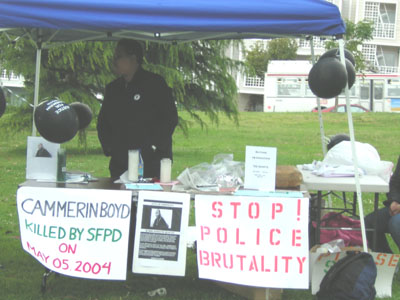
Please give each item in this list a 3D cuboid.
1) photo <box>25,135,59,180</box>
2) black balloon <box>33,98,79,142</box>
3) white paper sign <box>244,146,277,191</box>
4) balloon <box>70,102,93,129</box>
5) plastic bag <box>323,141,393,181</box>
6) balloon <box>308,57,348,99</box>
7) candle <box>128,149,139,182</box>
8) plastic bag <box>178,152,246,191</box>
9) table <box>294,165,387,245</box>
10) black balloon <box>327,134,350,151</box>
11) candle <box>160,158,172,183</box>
[{"bbox_3d":[-1.027,0.059,7.050,0.216,0.285,0.040,2,-1,10],"label":"photo"},{"bbox_3d":[-0.918,-0.188,6.900,0.285,0.295,0.285,2,5,0],"label":"black balloon"},{"bbox_3d":[0.395,0.120,6.970,0.216,0.280,0.020,4,1,22],"label":"white paper sign"},{"bbox_3d":[-0.831,-0.229,7.350,0.190,0.200,0.190,2,5,0],"label":"balloon"},{"bbox_3d":[1.209,0.073,8.250,0.500,0.260,0.380,2,4,5],"label":"plastic bag"},{"bbox_3d":[0.873,-0.489,7.300,0.268,0.278,0.268,2,4,5],"label":"balloon"},{"bbox_3d":[-0.441,0.106,7.150,0.068,0.208,0.068,2,5,0],"label":"candle"},{"bbox_3d":[0.069,0.142,7.100,0.430,0.220,0.300,2,4,5],"label":"plastic bag"},{"bbox_3d":[1.059,0.557,8.330,0.640,0.740,1.420,2,5,1],"label":"table"},{"bbox_3d":[1.242,0.000,9.400,0.260,0.270,0.260,2,4,5],"label":"black balloon"},{"bbox_3d":[-0.225,0.140,7.220,0.075,0.155,0.075,2,4,5],"label":"candle"}]

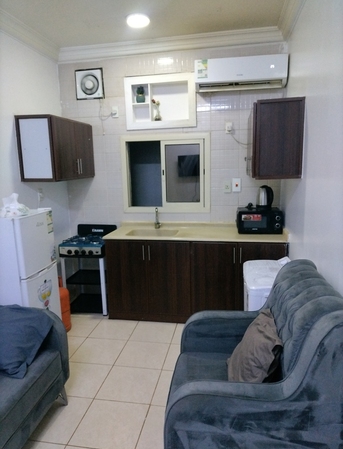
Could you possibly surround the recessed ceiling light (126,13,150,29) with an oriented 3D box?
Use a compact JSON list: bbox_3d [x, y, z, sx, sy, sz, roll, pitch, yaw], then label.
[{"bbox_3d":[-0.285,-1.765,2.979,0.180,0.040,0.180,0,11,10],"label":"recessed ceiling light"}]

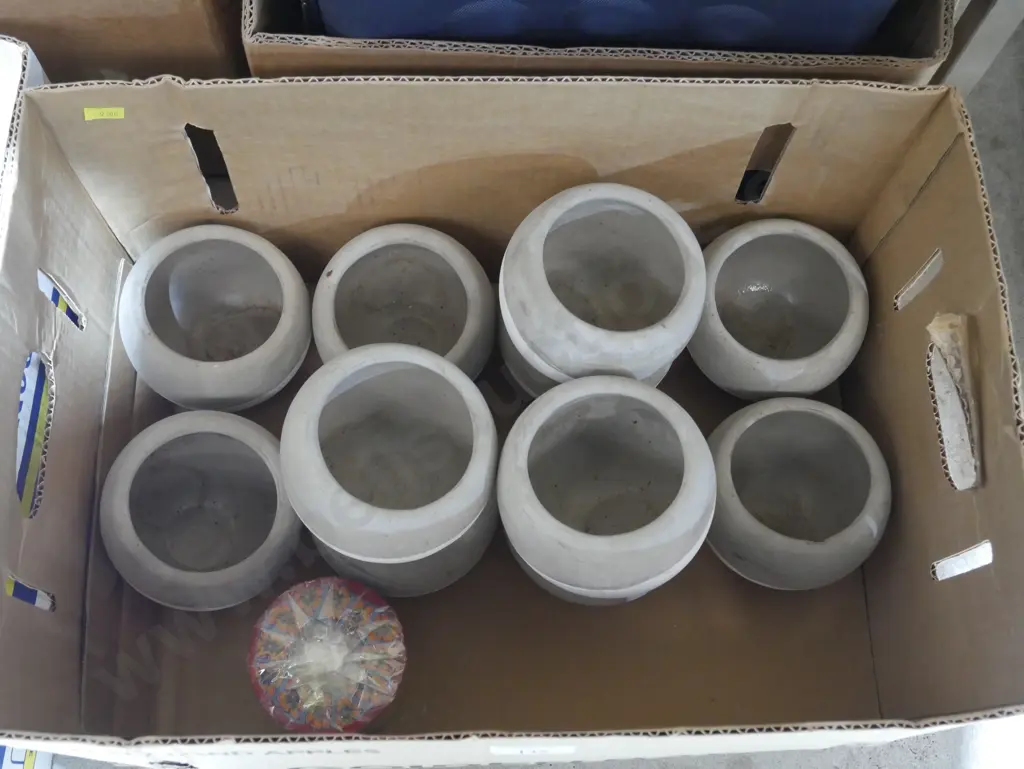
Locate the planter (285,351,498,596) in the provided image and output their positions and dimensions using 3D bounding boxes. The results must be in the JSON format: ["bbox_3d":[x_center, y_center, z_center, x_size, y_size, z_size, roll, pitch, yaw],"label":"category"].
[{"bbox_3d":[-0.067,0.055,0.695,0.121,0.154,0.125,0,67,-1],"label":"planter"}]

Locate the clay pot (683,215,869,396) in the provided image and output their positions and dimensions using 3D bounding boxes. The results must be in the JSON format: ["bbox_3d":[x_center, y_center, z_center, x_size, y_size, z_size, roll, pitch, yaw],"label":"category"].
[{"bbox_3d":[0.170,-0.044,0.781,0.117,0.080,0.117,0,74,1],"label":"clay pot"}]

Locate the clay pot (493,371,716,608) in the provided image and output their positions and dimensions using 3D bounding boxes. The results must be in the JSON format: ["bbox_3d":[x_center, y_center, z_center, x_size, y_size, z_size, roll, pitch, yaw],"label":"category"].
[{"bbox_3d":[0.053,0.067,0.693,0.118,0.154,0.121,1,72,-2],"label":"clay pot"}]

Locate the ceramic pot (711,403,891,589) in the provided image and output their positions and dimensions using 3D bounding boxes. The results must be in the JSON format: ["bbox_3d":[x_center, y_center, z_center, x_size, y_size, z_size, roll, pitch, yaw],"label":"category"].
[{"bbox_3d":[0.173,0.070,0.746,0.117,0.080,0.117,0,66,0],"label":"ceramic pot"}]

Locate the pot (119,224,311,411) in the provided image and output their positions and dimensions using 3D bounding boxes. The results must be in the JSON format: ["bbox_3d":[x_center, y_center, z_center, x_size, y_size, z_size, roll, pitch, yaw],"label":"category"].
[{"bbox_3d":[-0.188,-0.038,0.768,0.117,0.080,0.117,2,69,-7],"label":"pot"}]

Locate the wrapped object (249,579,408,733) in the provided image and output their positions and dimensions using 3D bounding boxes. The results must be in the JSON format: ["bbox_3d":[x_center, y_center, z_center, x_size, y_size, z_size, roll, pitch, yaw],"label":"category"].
[{"bbox_3d":[-0.109,0.160,0.699,0.090,0.080,0.090,1,70,-2],"label":"wrapped object"}]

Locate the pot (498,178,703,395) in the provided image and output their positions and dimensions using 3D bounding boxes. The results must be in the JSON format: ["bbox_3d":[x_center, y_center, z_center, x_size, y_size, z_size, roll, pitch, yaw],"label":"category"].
[{"bbox_3d":[0.051,-0.046,0.738,0.118,0.149,0.118,1,71,-2],"label":"pot"}]

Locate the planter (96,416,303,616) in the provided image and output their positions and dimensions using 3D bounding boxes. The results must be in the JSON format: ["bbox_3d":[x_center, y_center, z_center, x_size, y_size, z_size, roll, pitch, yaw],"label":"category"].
[{"bbox_3d":[-0.186,0.081,0.721,0.117,0.080,0.117,4,70,-10],"label":"planter"}]

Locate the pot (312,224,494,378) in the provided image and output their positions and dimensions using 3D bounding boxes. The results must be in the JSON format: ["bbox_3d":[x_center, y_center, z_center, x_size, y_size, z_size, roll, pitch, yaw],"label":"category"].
[{"bbox_3d":[-0.071,-0.037,0.776,0.117,0.080,0.117,1,74,-2],"label":"pot"}]

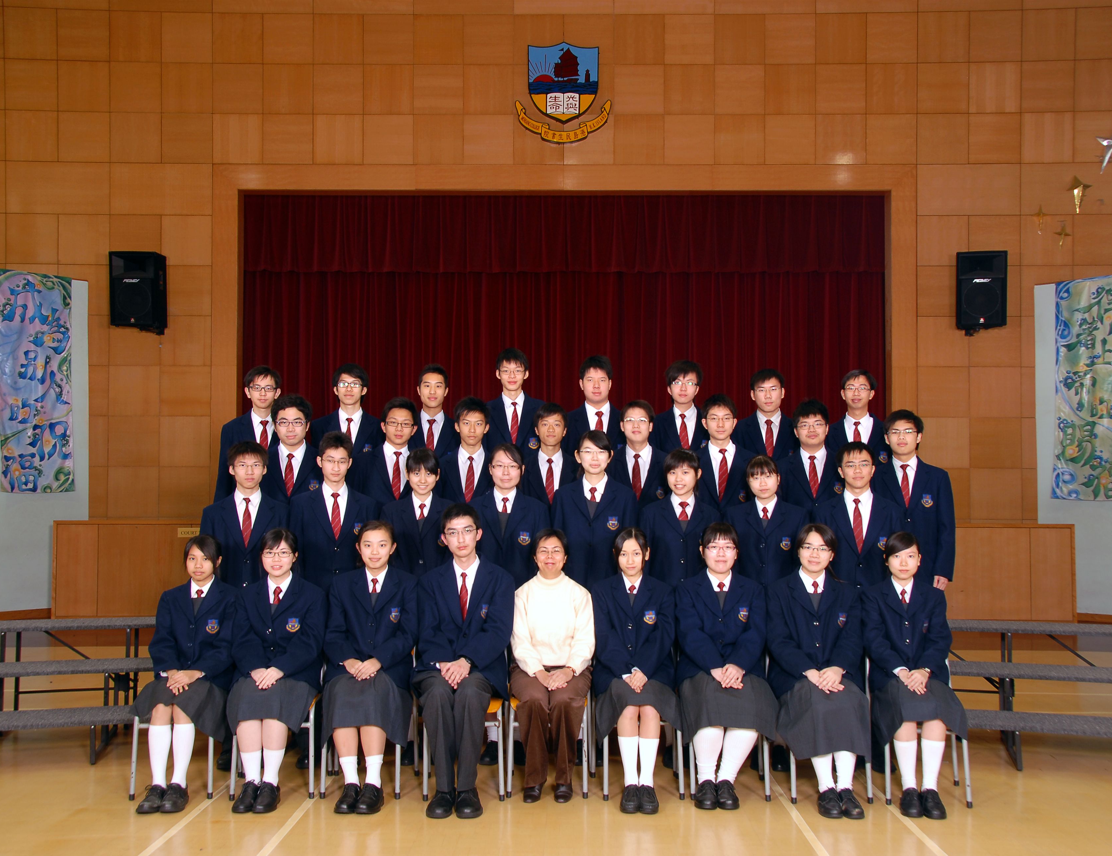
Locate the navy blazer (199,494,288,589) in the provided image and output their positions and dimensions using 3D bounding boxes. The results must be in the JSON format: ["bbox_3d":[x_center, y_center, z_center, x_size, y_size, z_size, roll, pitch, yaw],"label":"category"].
[{"bbox_3d":[-1.652,0.700,5.648,0.480,0.720,0.280,1,-3,-16],"label":"navy blazer"}]

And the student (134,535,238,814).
[{"bbox_3d":[-1.711,1.104,5.009,0.460,1.200,0.640,0,-3,-8],"label":"student"}]

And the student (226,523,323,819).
[{"bbox_3d":[-1.336,1.086,5.010,0.450,1.235,0.640,0,-3,-7],"label":"student"}]

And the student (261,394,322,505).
[{"bbox_3d":[-1.431,0.665,5.755,0.480,1.701,0.310,0,-3,-10],"label":"student"}]

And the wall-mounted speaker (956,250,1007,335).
[{"bbox_3d":[4.565,-1.447,11.431,0.500,0.780,0.420,-1,2,15],"label":"wall-mounted speaker"}]

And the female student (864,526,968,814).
[{"bbox_3d":[1.613,1.084,4.886,0.440,1.202,0.640,-1,-3,12],"label":"female student"}]

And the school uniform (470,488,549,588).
[{"bbox_3d":[-0.244,0.672,5.592,0.450,0.683,0.270,0,-3,-2],"label":"school uniform"}]

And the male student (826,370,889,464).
[{"bbox_3d":[1.765,0.495,6.203,0.480,1.682,0.290,-1,-3,10],"label":"male student"}]

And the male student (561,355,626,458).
[{"bbox_3d":[0.257,0.466,6.434,0.500,1.823,0.310,0,-3,2],"label":"male student"}]

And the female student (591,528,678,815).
[{"bbox_3d":[0.361,1.081,4.972,0.410,1.216,0.650,0,-3,2],"label":"female student"}]

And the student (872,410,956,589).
[{"bbox_3d":[1.932,0.719,5.777,0.490,1.648,0.300,-1,-3,18],"label":"student"}]

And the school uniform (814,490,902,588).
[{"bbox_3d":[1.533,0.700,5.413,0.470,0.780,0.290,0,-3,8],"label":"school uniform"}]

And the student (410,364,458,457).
[{"bbox_3d":[-0.729,0.480,6.273,0.480,1.719,0.290,0,-3,-4],"label":"student"}]

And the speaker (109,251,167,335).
[{"bbox_3d":[-4.485,-1.447,11.431,0.500,0.780,0.420,0,2,5],"label":"speaker"}]

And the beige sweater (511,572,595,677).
[{"bbox_3d":[-0.014,0.937,5.132,0.410,0.483,0.360,0,-3,0],"label":"beige sweater"}]

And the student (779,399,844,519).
[{"bbox_3d":[1.429,0.694,5.918,0.490,1.715,0.310,-1,-3,13],"label":"student"}]

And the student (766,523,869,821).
[{"bbox_3d":[1.193,1.065,4.910,0.450,1.243,0.660,0,-3,9],"label":"student"}]

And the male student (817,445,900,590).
[{"bbox_3d":[1.581,0.900,5.535,0.480,1.667,0.300,-1,-3,16],"label":"male student"}]

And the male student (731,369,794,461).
[{"bbox_3d":[1.270,0.506,6.381,0.490,1.738,0.300,-1,-3,11],"label":"male student"}]

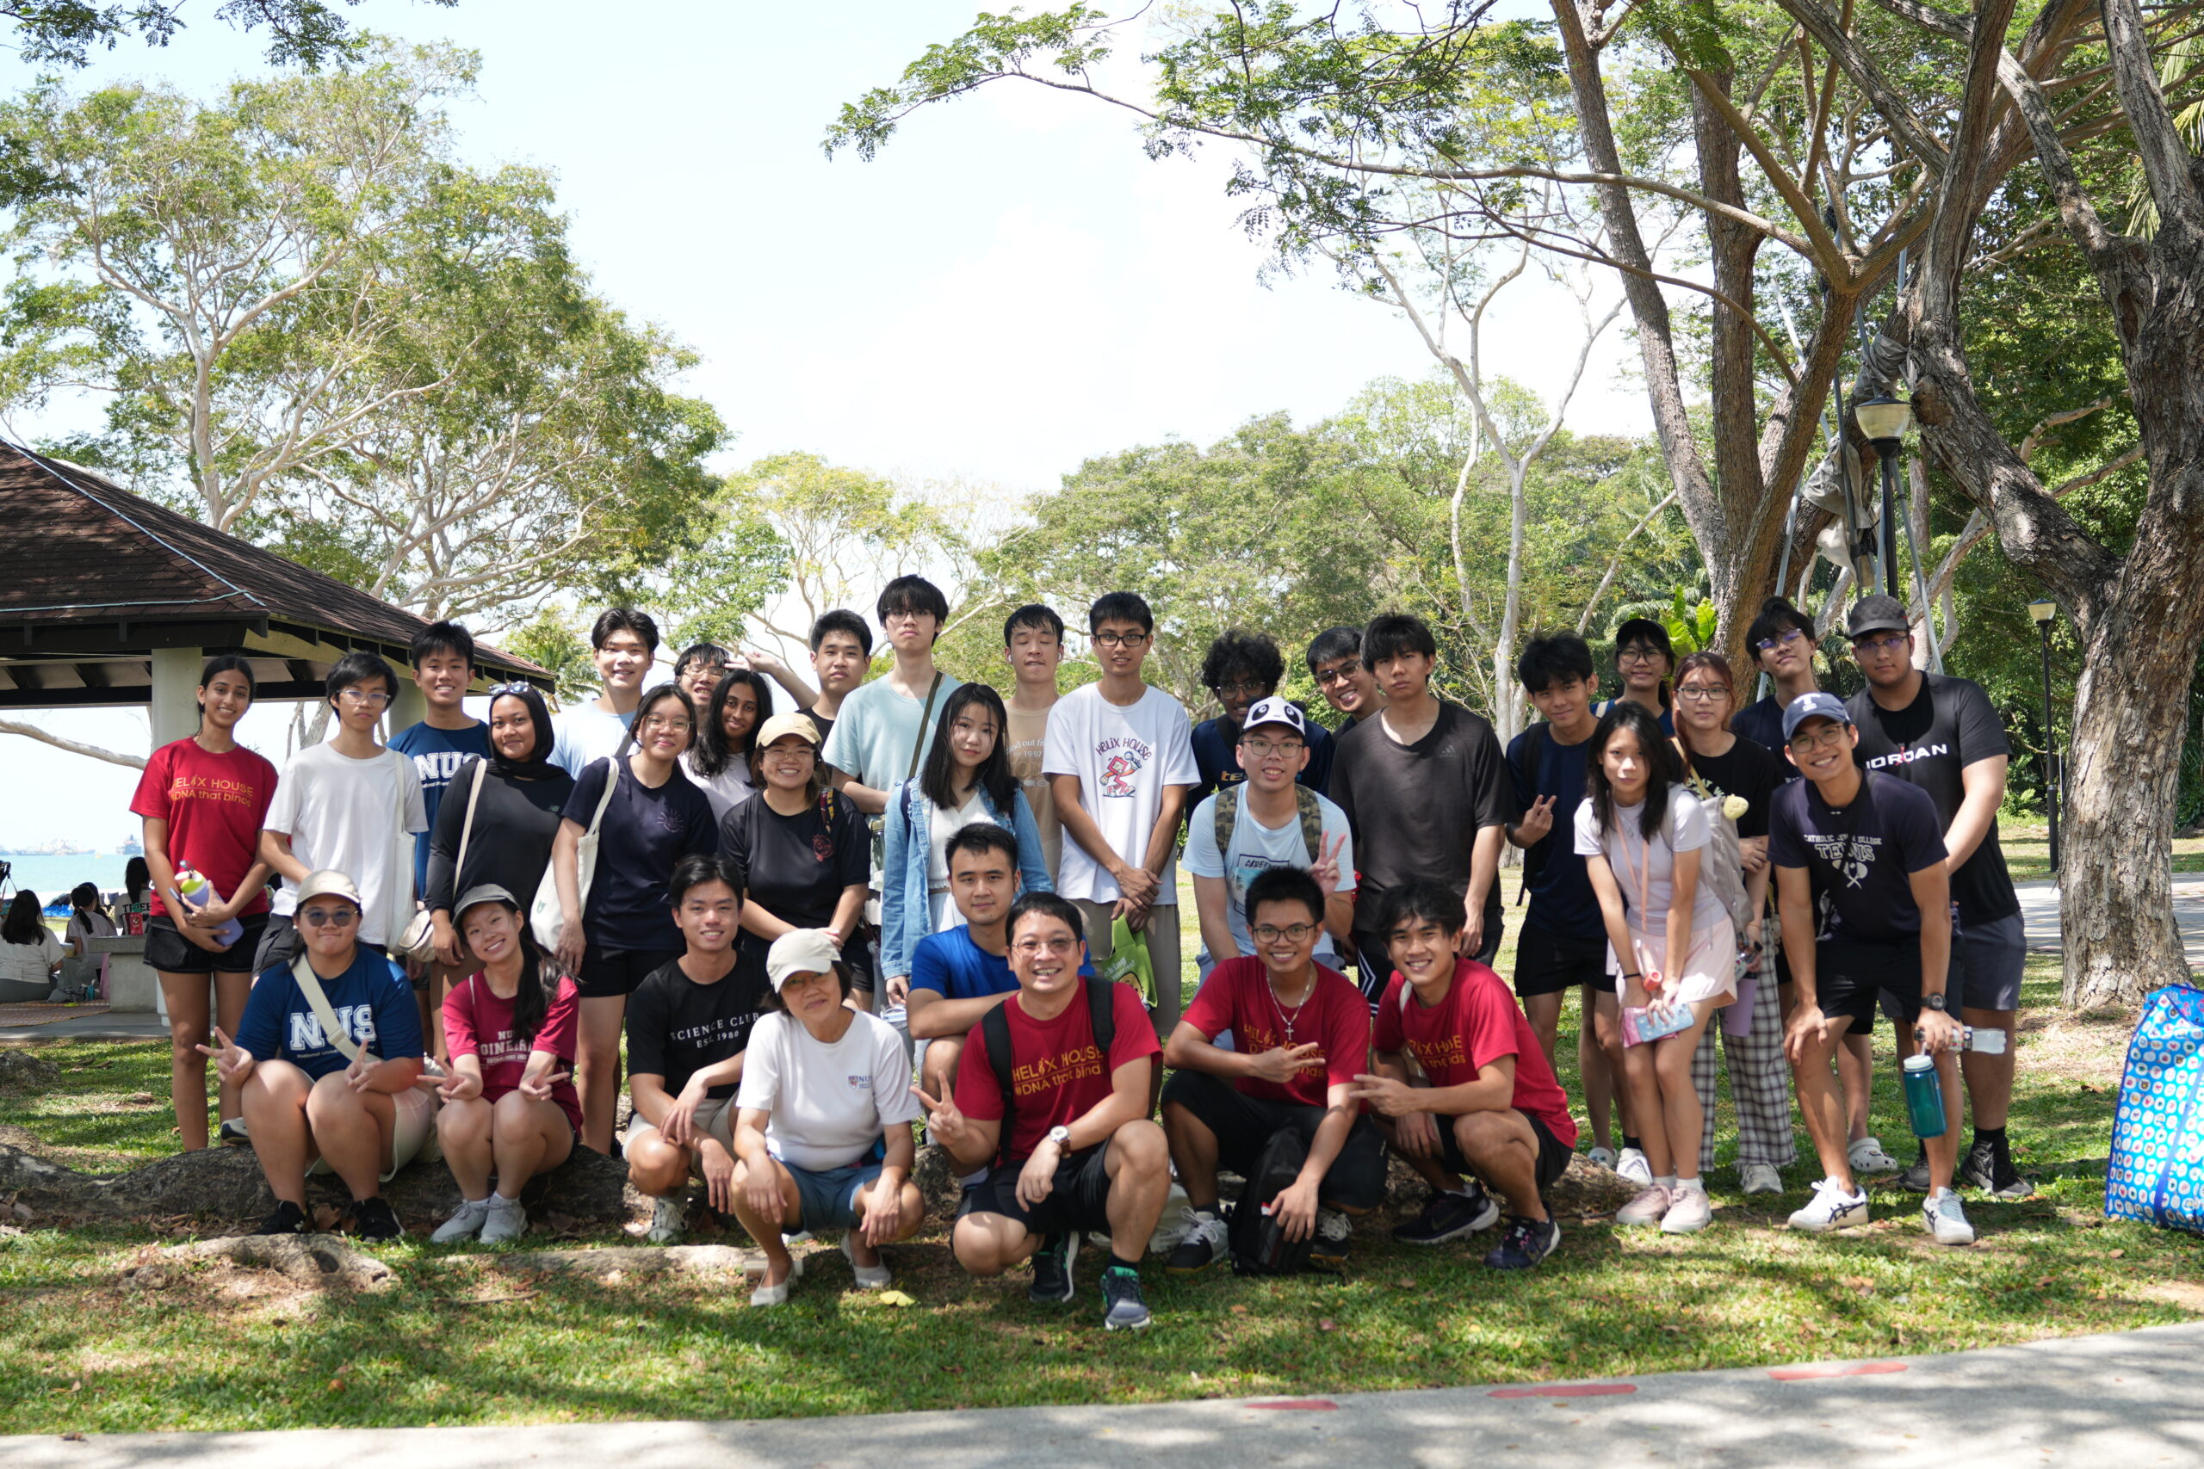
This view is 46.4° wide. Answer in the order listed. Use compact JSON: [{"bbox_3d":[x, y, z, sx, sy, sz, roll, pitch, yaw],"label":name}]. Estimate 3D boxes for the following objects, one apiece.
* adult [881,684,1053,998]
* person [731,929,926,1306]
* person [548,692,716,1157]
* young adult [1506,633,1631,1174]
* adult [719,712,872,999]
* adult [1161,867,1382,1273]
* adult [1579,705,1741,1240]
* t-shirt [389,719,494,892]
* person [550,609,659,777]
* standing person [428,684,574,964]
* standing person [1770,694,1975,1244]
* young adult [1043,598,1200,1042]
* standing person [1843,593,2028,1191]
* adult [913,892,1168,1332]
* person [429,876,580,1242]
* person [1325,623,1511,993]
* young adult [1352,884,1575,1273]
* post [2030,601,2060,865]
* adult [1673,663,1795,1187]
[{"bbox_3d":[-0.382,0.637,7.172,0.470,1.560,0.330,-2,-2,2],"label":"adult"},{"bbox_3d":[-0.685,0.934,6.450,0.500,0.885,0.660,-1,-2,-5],"label":"person"},{"bbox_3d":[-1.460,0.583,8.000,0.480,1.480,0.420,-1,-2,-12],"label":"person"},{"bbox_3d":[1.462,0.530,7.869,0.470,1.690,0.360,-2,-2,5],"label":"young adult"},{"bbox_3d":[-0.909,0.646,7.650,0.460,1.420,0.460,-1,-2,-9],"label":"adult"},{"bbox_3d":[0.435,0.835,6.532,0.560,1.000,0.700,-2,-2,4],"label":"adult"},{"bbox_3d":[1.534,0.625,7.100,0.440,1.460,0.480,-2,-2,19],"label":"adult"},{"bbox_3d":[-2.088,0.303,8.237,0.500,0.700,0.270,-1,-2,-14],"label":"t-shirt"},{"bbox_3d":[-1.529,0.491,8.168,0.490,1.780,0.320,-1,-2,-16],"label":"person"},{"bbox_3d":[-1.856,0.605,8.000,0.480,1.515,0.380,-1,-2,-14],"label":"standing person"},{"bbox_3d":[2.057,0.616,6.880,0.540,1.435,0.740,-2,-2,19],"label":"standing person"},{"bbox_3d":[0.058,0.470,7.468,0.470,1.780,0.320,-2,-2,0],"label":"young adult"},{"bbox_3d":[2.439,0.467,7.500,0.560,1.740,0.440,-2,-2,14],"label":"standing person"},{"bbox_3d":[-0.148,0.862,6.062,0.600,0.980,0.750,-1,-2,-2],"label":"adult"},{"bbox_3d":[-1.718,0.924,7.380,0.450,0.985,0.680,-1,-2,2],"label":"person"},{"bbox_3d":[0.936,0.513,7.418,0.530,1.730,0.320,-2,-2,15],"label":"person"},{"bbox_3d":[0.956,0.867,6.750,0.520,0.960,0.680,-3,-2,31],"label":"young adult"},{"bbox_3d":[15.555,0.018,42.500,0.460,4.530,0.460,-1,-2,0],"label":"post"},{"bbox_3d":[1.829,0.556,7.471,0.410,1.600,0.320,-2,-2,19],"label":"adult"}]

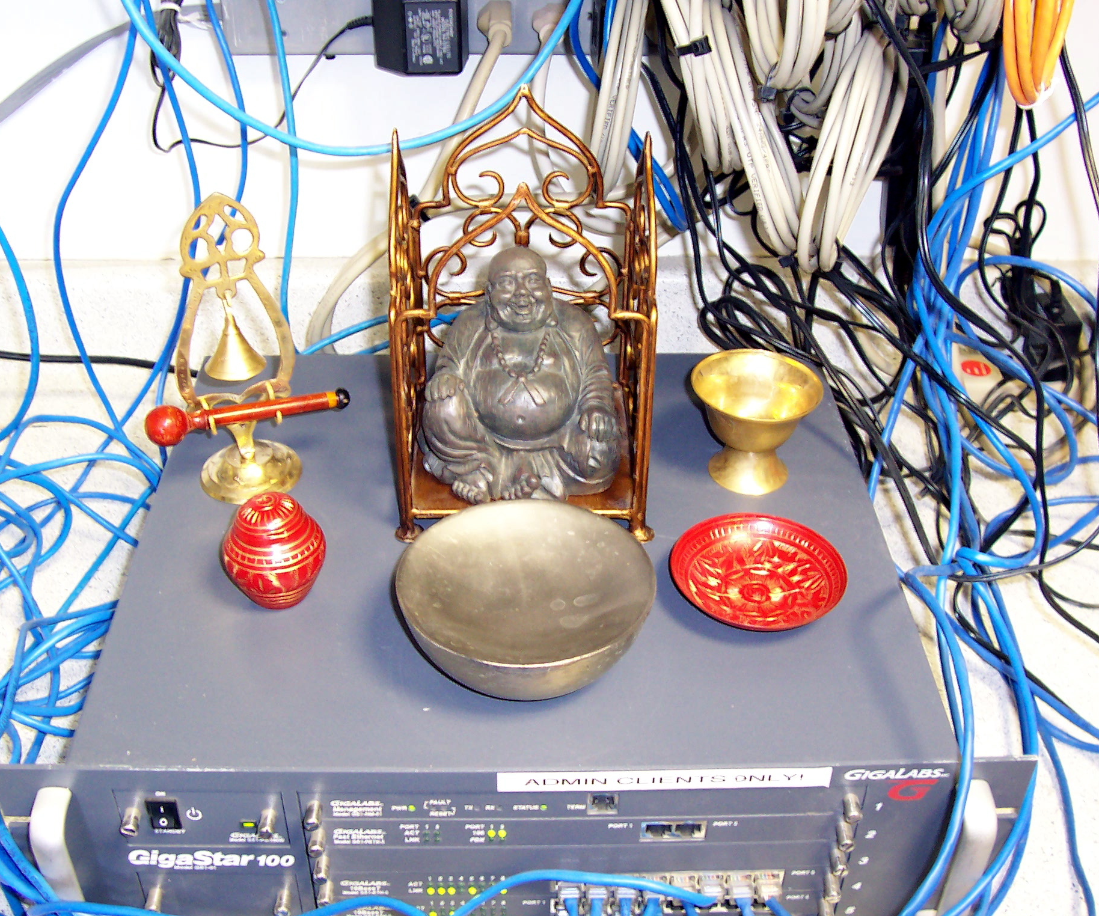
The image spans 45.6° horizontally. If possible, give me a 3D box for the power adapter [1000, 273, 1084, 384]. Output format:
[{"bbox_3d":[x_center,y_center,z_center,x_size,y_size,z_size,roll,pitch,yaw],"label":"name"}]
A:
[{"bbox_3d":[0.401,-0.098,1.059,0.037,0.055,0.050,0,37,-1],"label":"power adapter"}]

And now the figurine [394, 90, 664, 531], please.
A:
[{"bbox_3d":[-0.014,-0.078,0.712,0.142,0.214,0.136,0,37,-1],"label":"figurine"}]

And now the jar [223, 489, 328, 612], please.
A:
[{"bbox_3d":[-0.142,0.046,0.676,0.053,0.058,0.053,0,37,-1],"label":"jar"}]

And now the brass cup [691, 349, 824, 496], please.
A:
[{"bbox_3d":[0.118,-0.017,0.760,0.073,0.062,0.073,1,37,0],"label":"brass cup"}]

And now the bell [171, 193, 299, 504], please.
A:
[{"bbox_3d":[-0.174,-0.061,0.714,0.069,0.182,0.059,-10,39,-13],"label":"bell"}]

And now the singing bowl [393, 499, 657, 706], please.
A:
[{"bbox_3d":[-0.012,0.076,0.643,0.124,0.053,0.124,0,37,-1],"label":"singing bowl"}]

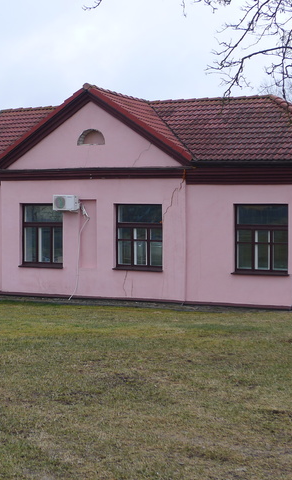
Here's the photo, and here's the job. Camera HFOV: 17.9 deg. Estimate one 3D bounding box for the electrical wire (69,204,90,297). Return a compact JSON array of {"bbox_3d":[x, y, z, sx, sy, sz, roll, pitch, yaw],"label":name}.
[{"bbox_3d":[-1.935,0.335,26.902,0.600,2.850,0.250,1,2,25],"label":"electrical wire"}]

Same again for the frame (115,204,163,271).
[{"bbox_3d":[-0.172,-0.069,26.267,1.530,1.900,0.170,1,2,25],"label":"frame"}]

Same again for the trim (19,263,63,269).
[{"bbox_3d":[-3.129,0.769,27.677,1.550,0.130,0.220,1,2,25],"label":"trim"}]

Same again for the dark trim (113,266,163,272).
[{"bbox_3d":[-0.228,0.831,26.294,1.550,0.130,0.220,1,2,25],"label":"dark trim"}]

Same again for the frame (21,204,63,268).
[{"bbox_3d":[-3.072,-0.123,27.649,1.530,1.900,0.170,1,2,25],"label":"frame"}]

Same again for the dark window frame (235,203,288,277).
[{"bbox_3d":[3.113,-0.011,24.701,1.530,1.900,0.170,1,2,25],"label":"dark window frame"}]

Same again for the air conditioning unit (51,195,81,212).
[{"bbox_3d":[-2.299,-1.076,26.877,0.760,0.450,0.310,1,2,25],"label":"air conditioning unit"}]

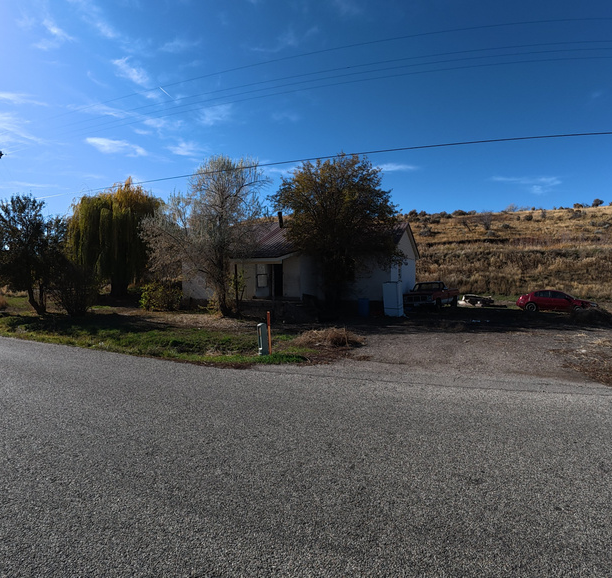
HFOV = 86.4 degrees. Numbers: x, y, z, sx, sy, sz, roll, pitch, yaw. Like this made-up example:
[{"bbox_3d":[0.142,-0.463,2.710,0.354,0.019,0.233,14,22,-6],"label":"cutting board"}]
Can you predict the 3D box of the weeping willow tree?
[{"bbox_3d":[-14.390,-3.870,24.500,6.300,9.200,6.300,0,0,-30],"label":"weeping willow tree"}]

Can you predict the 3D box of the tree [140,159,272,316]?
[{"bbox_3d":[-5.450,-2.800,17.700,6.300,8.500,5.800,0,0,-18],"label":"tree"}]

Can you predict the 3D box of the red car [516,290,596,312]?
[{"bbox_3d":[16.000,0.800,21.000,4.400,1.420,1.720,0,0,22],"label":"red car"}]

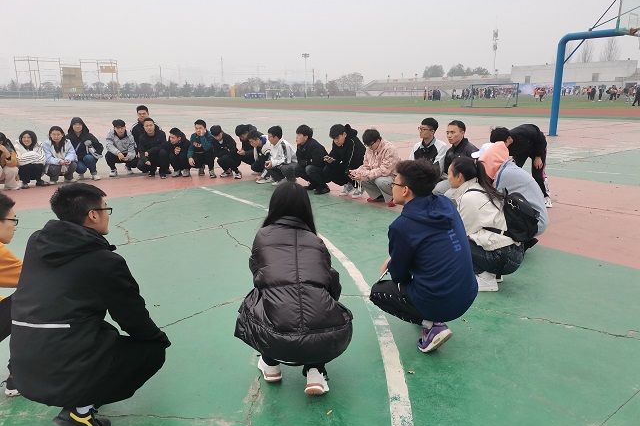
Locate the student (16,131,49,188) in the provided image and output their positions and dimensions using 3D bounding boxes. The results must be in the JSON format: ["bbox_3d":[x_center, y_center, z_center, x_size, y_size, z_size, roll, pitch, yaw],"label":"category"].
[{"bbox_3d":[-4.506,-0.864,7.578,0.500,0.858,0.620,-12,18,-39],"label":"student"}]

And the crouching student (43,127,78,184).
[{"bbox_3d":[-4.205,-0.952,7.817,0.530,0.907,0.620,-11,17,-36],"label":"crouching student"}]

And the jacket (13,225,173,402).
[{"bbox_3d":[-0.879,0.348,1.850,0.490,0.620,0.480,-13,18,-40],"label":"jacket"}]

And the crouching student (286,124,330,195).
[{"bbox_3d":[-0.149,-0.762,6.825,0.680,0.969,0.520,-11,17,-36],"label":"crouching student"}]

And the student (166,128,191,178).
[{"bbox_3d":[-2.350,-1.049,8.059,0.450,0.800,0.600,-1,14,-3],"label":"student"}]

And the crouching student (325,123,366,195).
[{"bbox_3d":[0.363,-0.715,6.582,0.700,0.989,0.520,-13,19,-40],"label":"crouching student"}]

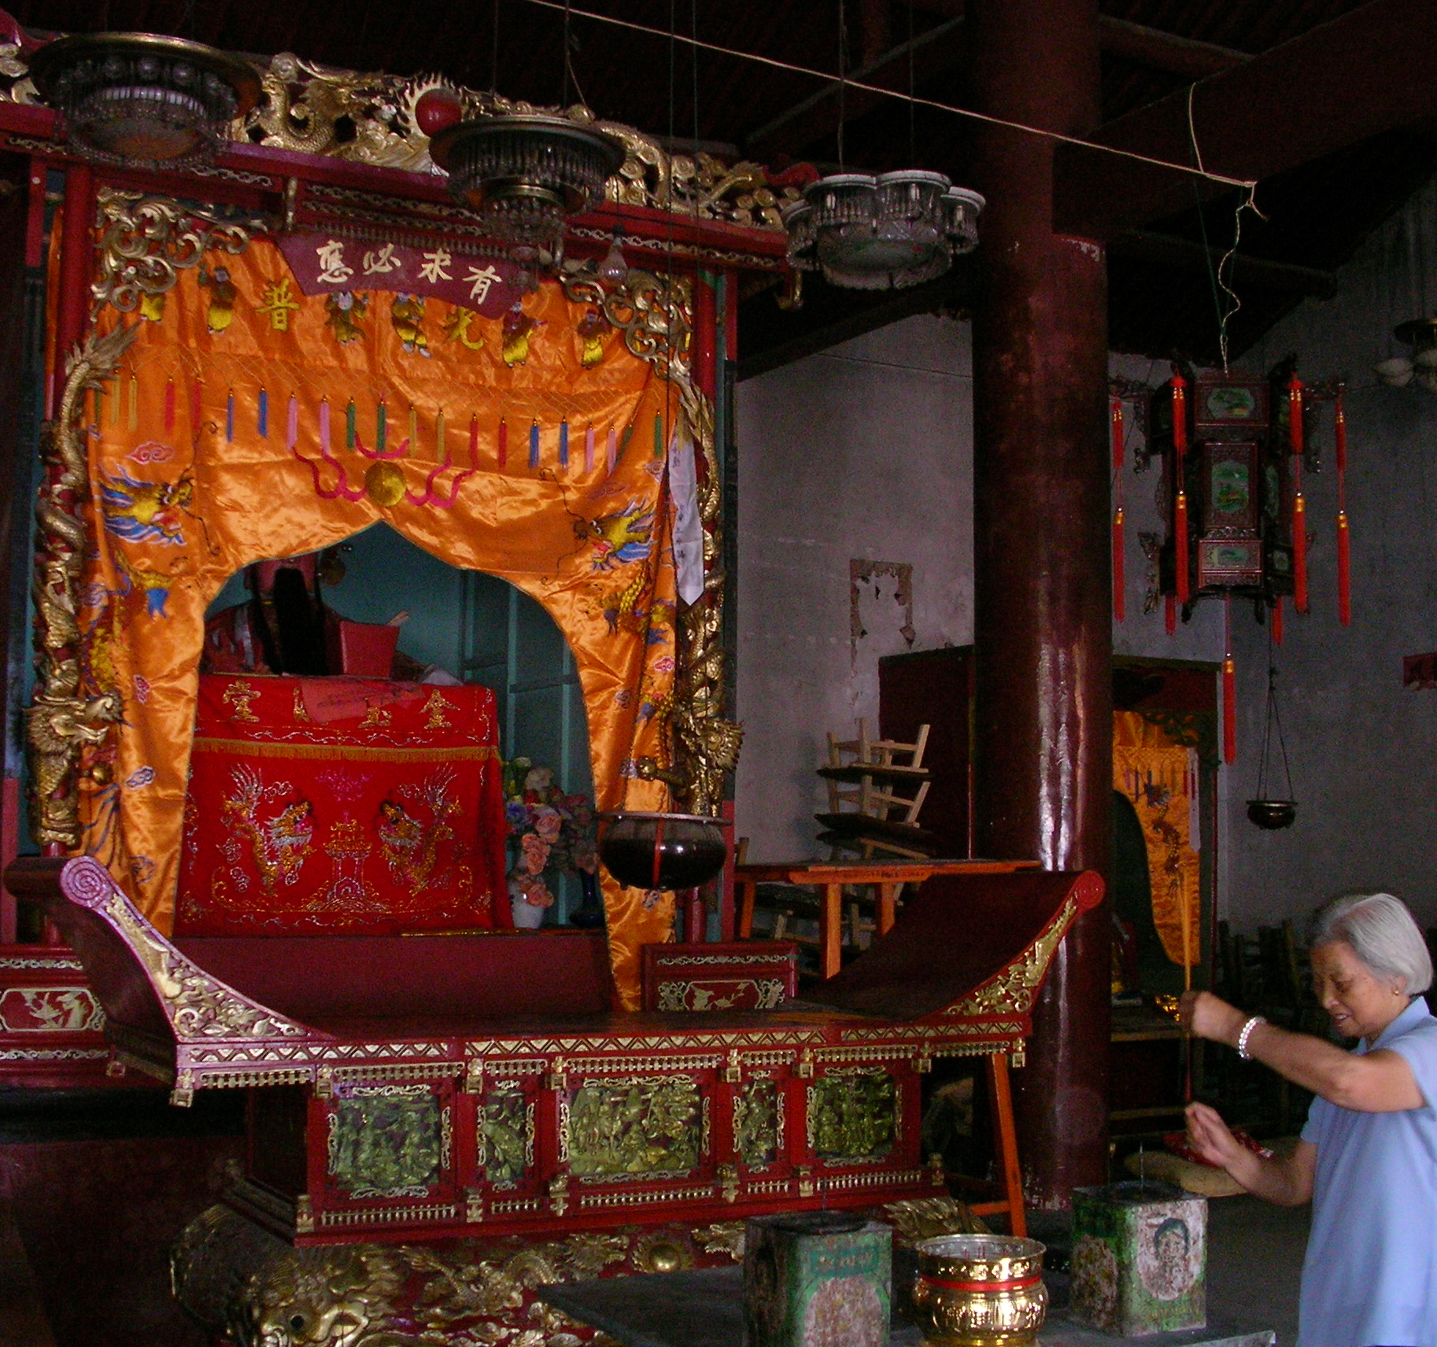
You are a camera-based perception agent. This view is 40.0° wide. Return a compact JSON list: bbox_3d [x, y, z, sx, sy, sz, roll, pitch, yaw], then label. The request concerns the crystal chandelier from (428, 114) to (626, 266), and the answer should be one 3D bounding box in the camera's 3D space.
[{"bbox_3d":[-0.516,-1.270,5.349,0.530,0.360,0.530,0,-6,0],"label":"crystal chandelier"}]

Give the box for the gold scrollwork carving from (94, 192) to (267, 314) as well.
[{"bbox_3d":[-1.587,-1.213,5.833,0.491,0.376,0.080,3,-6,-27],"label":"gold scrollwork carving"}]

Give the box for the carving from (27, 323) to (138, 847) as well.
[{"bbox_3d":[-1.788,-0.261,5.603,0.264,1.503,0.240,3,-6,-27],"label":"carving"}]

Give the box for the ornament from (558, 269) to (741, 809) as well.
[{"bbox_3d":[-0.212,-0.391,6.442,0.641,1.885,0.260,3,-6,-27],"label":"ornament"}]

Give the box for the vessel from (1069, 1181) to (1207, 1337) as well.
[{"bbox_3d":[0.694,0.971,3.294,0.160,0.213,0.140,3,-6,-27],"label":"vessel"}]

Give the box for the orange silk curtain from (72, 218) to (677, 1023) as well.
[{"bbox_3d":[-0.990,-0.105,6.154,1.980,2.323,0.180,3,-6,-27],"label":"orange silk curtain"}]

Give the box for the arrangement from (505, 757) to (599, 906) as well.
[{"bbox_3d":[-0.559,0.552,6.624,0.341,0.528,0.280,3,-6,-27],"label":"arrangement"}]

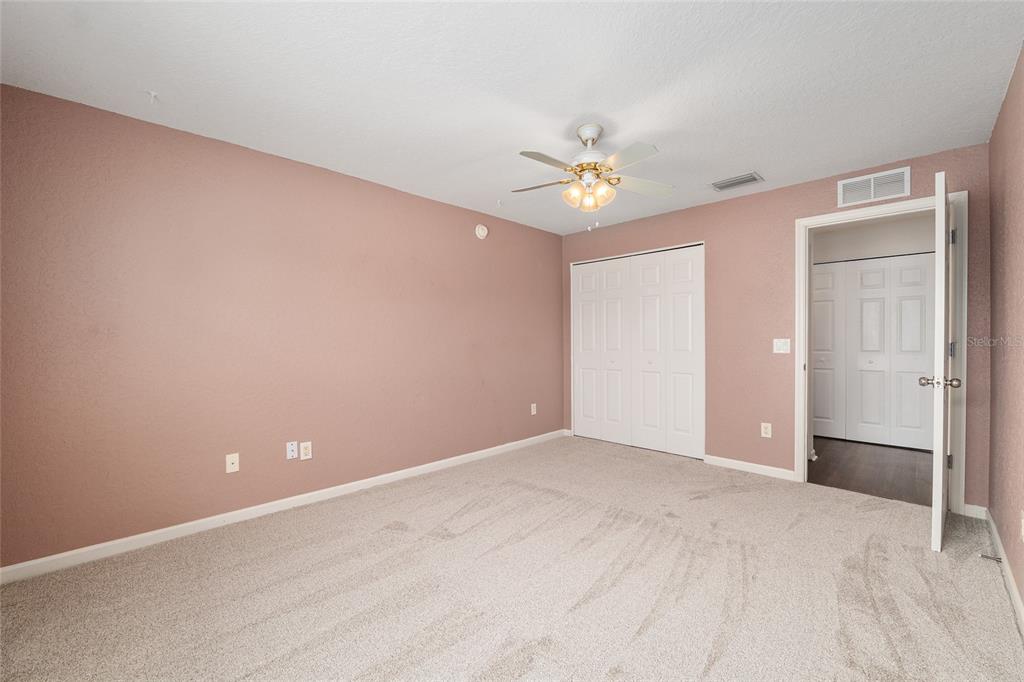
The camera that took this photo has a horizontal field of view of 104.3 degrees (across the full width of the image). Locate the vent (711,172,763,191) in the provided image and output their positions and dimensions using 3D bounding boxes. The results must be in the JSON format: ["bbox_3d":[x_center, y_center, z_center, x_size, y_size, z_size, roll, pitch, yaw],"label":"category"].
[{"bbox_3d":[1.799,-1.269,3.196,0.260,0.020,0.349,0,0,-44],"label":"vent"}]

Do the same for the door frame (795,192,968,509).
[{"bbox_3d":[2.681,0.085,2.962,0.138,2.128,0.921,0,0,-44],"label":"door frame"}]

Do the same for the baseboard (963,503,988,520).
[{"bbox_3d":[2.991,1.103,2.564,0.015,0.079,0.101,0,0,-44],"label":"baseboard"}]

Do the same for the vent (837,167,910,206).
[{"bbox_3d":[2.637,-1.118,2.911,0.023,0.201,0.393,0,0,-44],"label":"vent"}]

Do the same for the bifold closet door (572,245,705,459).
[{"bbox_3d":[1.306,0.114,4.362,0.040,2.065,1.539,0,0,-44],"label":"bifold closet door"}]

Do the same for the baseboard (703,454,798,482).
[{"bbox_3d":[2.069,1.112,3.514,0.015,0.082,0.704,0,0,-44],"label":"baseboard"}]

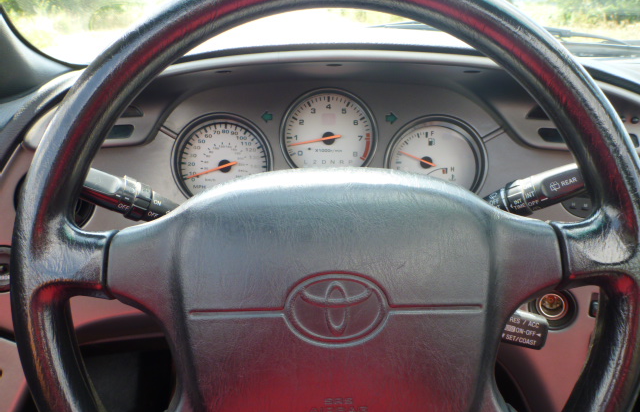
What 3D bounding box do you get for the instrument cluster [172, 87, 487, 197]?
[{"bbox_3d":[0.009,-0.057,0.520,0.313,0.121,0.050,0,-3,0],"label":"instrument cluster"}]

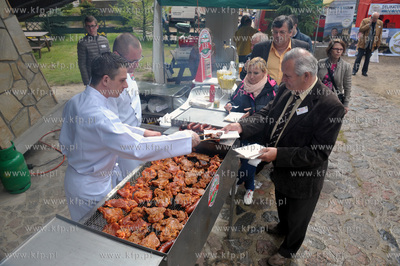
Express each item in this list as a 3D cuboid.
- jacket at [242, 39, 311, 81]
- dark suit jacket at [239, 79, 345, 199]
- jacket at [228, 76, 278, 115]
[{"bbox_3d":[0.815,-0.558,3.106,0.590,0.780,0.380,7,24,18],"label":"jacket"},{"bbox_3d":[0.672,-0.022,2.103,0.510,0.790,0.610,-12,25,-26],"label":"dark suit jacket"},{"bbox_3d":[0.528,-0.240,2.738,0.490,0.630,0.390,11,25,25],"label":"jacket"}]

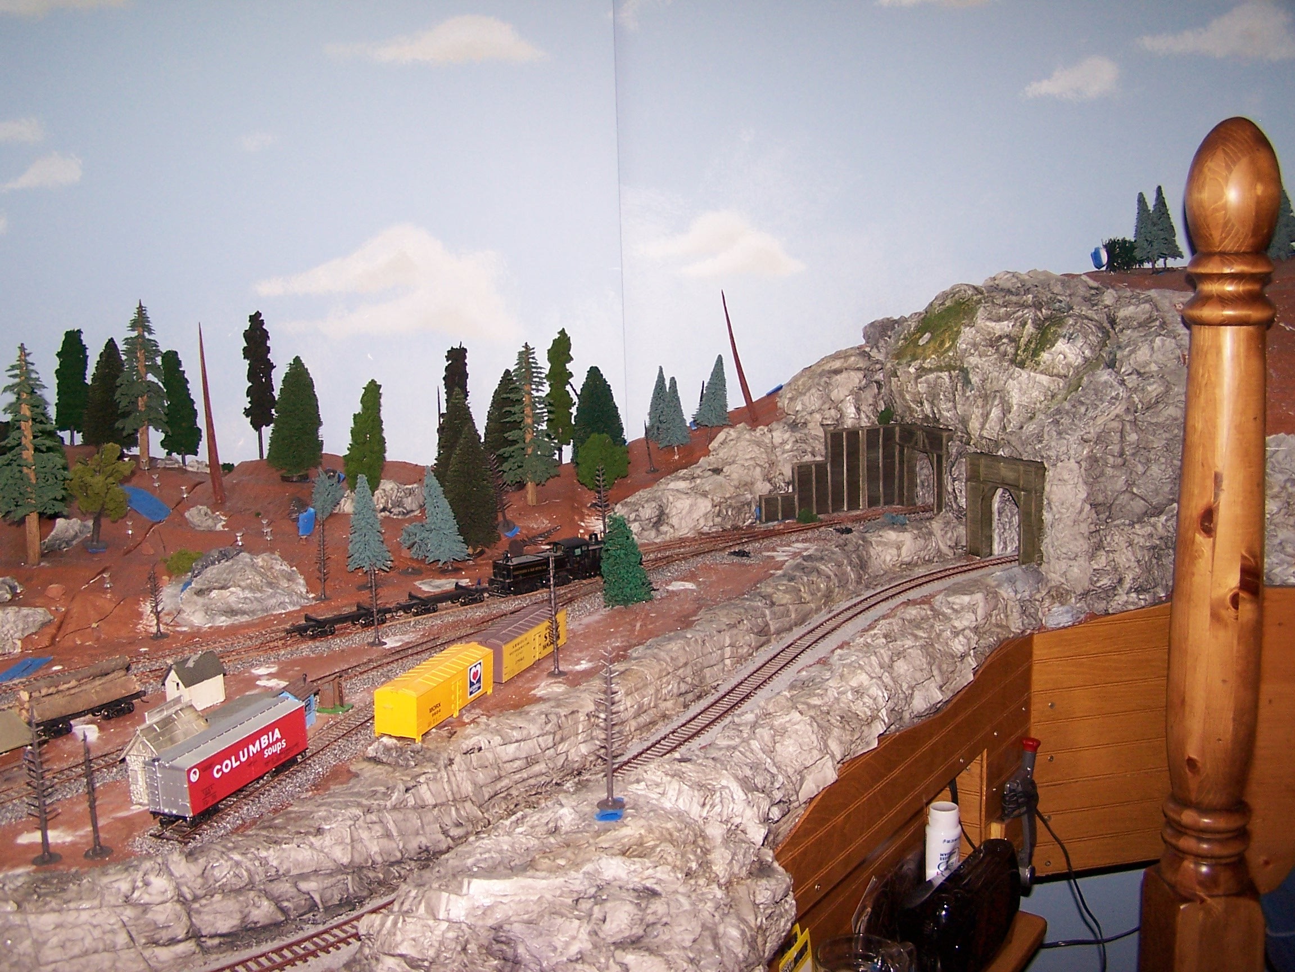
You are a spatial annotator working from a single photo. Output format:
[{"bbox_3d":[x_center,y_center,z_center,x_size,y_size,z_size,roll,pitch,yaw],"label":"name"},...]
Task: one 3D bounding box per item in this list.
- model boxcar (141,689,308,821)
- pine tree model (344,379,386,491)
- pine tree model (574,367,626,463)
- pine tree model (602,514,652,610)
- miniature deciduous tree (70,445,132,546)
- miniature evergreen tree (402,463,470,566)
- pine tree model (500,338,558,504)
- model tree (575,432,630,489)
[{"bbox_3d":[-0.309,0.203,1.058,0.035,0.050,0.144,2,10,20],"label":"model boxcar"},{"bbox_3d":[-0.336,-0.062,1.690,0.048,0.130,0.048,-3,10,-11],"label":"pine tree model"},{"bbox_3d":[-0.065,-0.095,1.909,0.071,0.133,0.071,-1,9,-2],"label":"pine tree model"},{"bbox_3d":[-0.024,0.083,1.591,0.057,0.105,0.057,-1,9,-1],"label":"pine tree model"},{"bbox_3d":[-0.585,0.009,1.521,0.069,0.112,0.069,-5,10,-21],"label":"miniature deciduous tree"},{"bbox_3d":[-0.245,0.035,1.640,0.077,0.118,0.065,-2,9,-9],"label":"miniature evergreen tree"},{"bbox_3d":[-0.148,-0.077,1.774,0.072,0.202,0.072,-2,9,-5],"label":"pine tree model"},{"bbox_3d":[-0.059,-0.034,1.844,0.068,0.073,0.068,-1,9,-2],"label":"model tree"}]

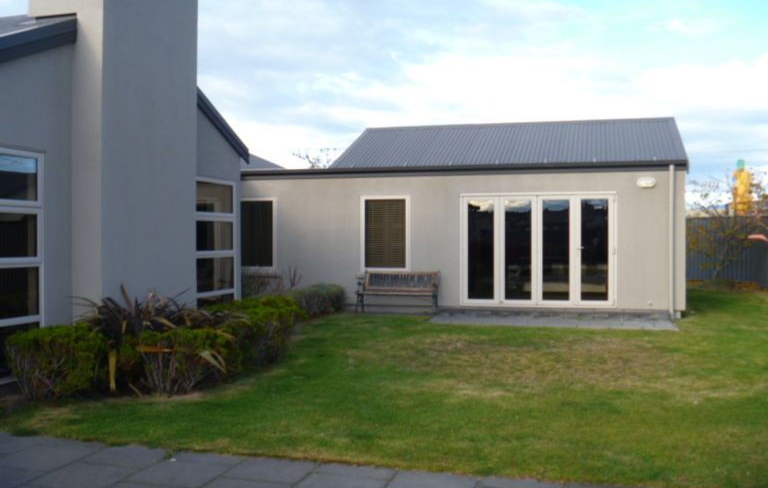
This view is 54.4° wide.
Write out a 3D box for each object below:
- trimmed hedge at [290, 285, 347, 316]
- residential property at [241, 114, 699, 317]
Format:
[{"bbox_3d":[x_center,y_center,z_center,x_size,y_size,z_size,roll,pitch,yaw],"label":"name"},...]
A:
[{"bbox_3d":[-1.280,1.040,14.200,1.100,0.600,1.100,0,0,16],"label":"trimmed hedge"},{"bbox_3d":[1.746,-0.724,16.738,8.850,3.870,5.050,0,0,16],"label":"residential property"}]

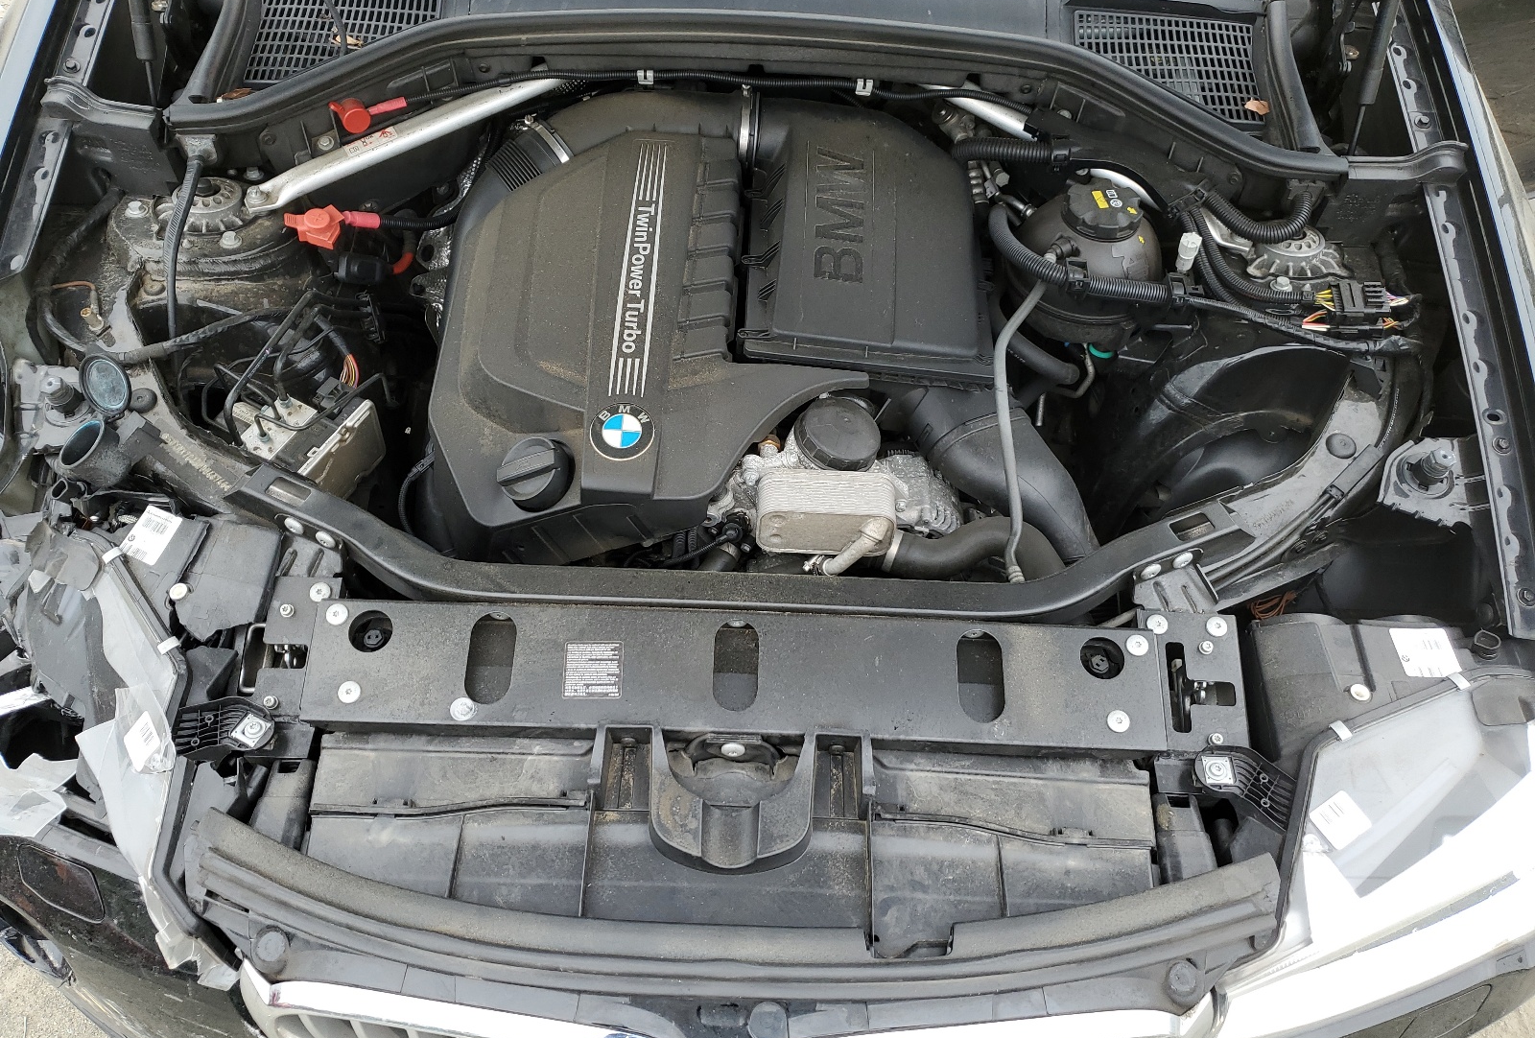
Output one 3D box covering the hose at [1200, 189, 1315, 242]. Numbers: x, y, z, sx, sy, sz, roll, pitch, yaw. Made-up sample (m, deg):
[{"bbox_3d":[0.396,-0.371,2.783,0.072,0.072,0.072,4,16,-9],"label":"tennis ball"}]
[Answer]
[{"bbox_3d":[0.554,-0.340,1.300,0.122,0.045,0.065,0,53,-2],"label":"hose"}]

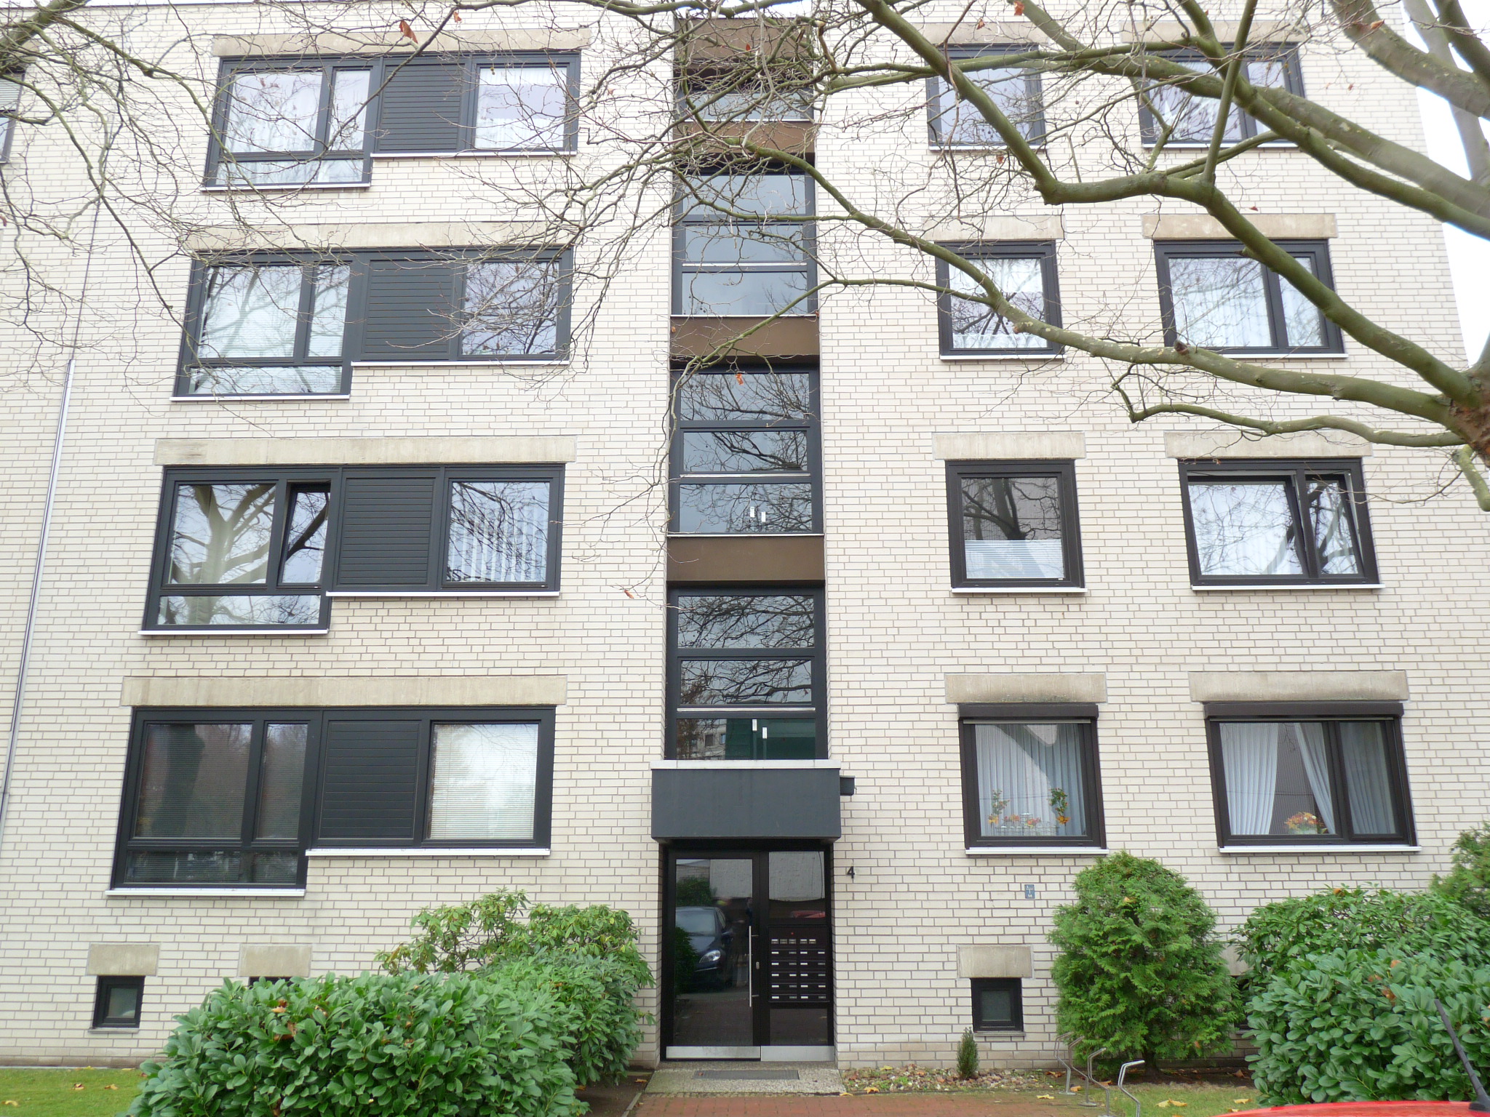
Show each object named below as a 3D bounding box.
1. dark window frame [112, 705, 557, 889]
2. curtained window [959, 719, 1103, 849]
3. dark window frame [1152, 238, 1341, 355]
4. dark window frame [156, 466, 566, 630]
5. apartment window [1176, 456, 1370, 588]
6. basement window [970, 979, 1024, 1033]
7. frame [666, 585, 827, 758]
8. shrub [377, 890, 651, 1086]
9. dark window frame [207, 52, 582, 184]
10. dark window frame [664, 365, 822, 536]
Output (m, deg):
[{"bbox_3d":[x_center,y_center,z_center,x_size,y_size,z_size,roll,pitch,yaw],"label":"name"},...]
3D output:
[{"bbox_3d":[-4.300,2.527,12.282,4.562,1.867,0.120,0,-15,1],"label":"dark window frame"},{"bbox_3d":[2.998,2.303,12.179,1.446,1.441,0.140,0,-15,1],"label":"curtained window"},{"bbox_3d":[5.877,-3.043,13.605,2.011,1.471,0.120,0,-15,1],"label":"dark window frame"},{"bbox_3d":[-4.307,-0.128,12.998,4.562,1.867,0.120,0,-15,1],"label":"dark window frame"},{"bbox_3d":[5.877,-0.388,12.872,2.017,1.453,0.120,0,-15,1],"label":"apartment window"},{"bbox_3d":[2.529,4.487,11.700,0.503,0.504,0.100,0,-15,1],"label":"basement window"},{"bbox_3d":[0.019,1.262,12.921,1.784,1.945,0.120,0,-15,1],"label":"frame"},{"bbox_3d":[-2.135,3.935,10.735,2.545,1.684,1.600,0,-15,1],"label":"shrub"},{"bbox_3d":[-4.322,-5.439,14.431,4.562,1.867,0.120,0,-15,1],"label":"dark window frame"},{"bbox_3d":[0.010,-1.270,13.693,1.783,2.067,0.120,0,-15,1],"label":"dark window frame"}]

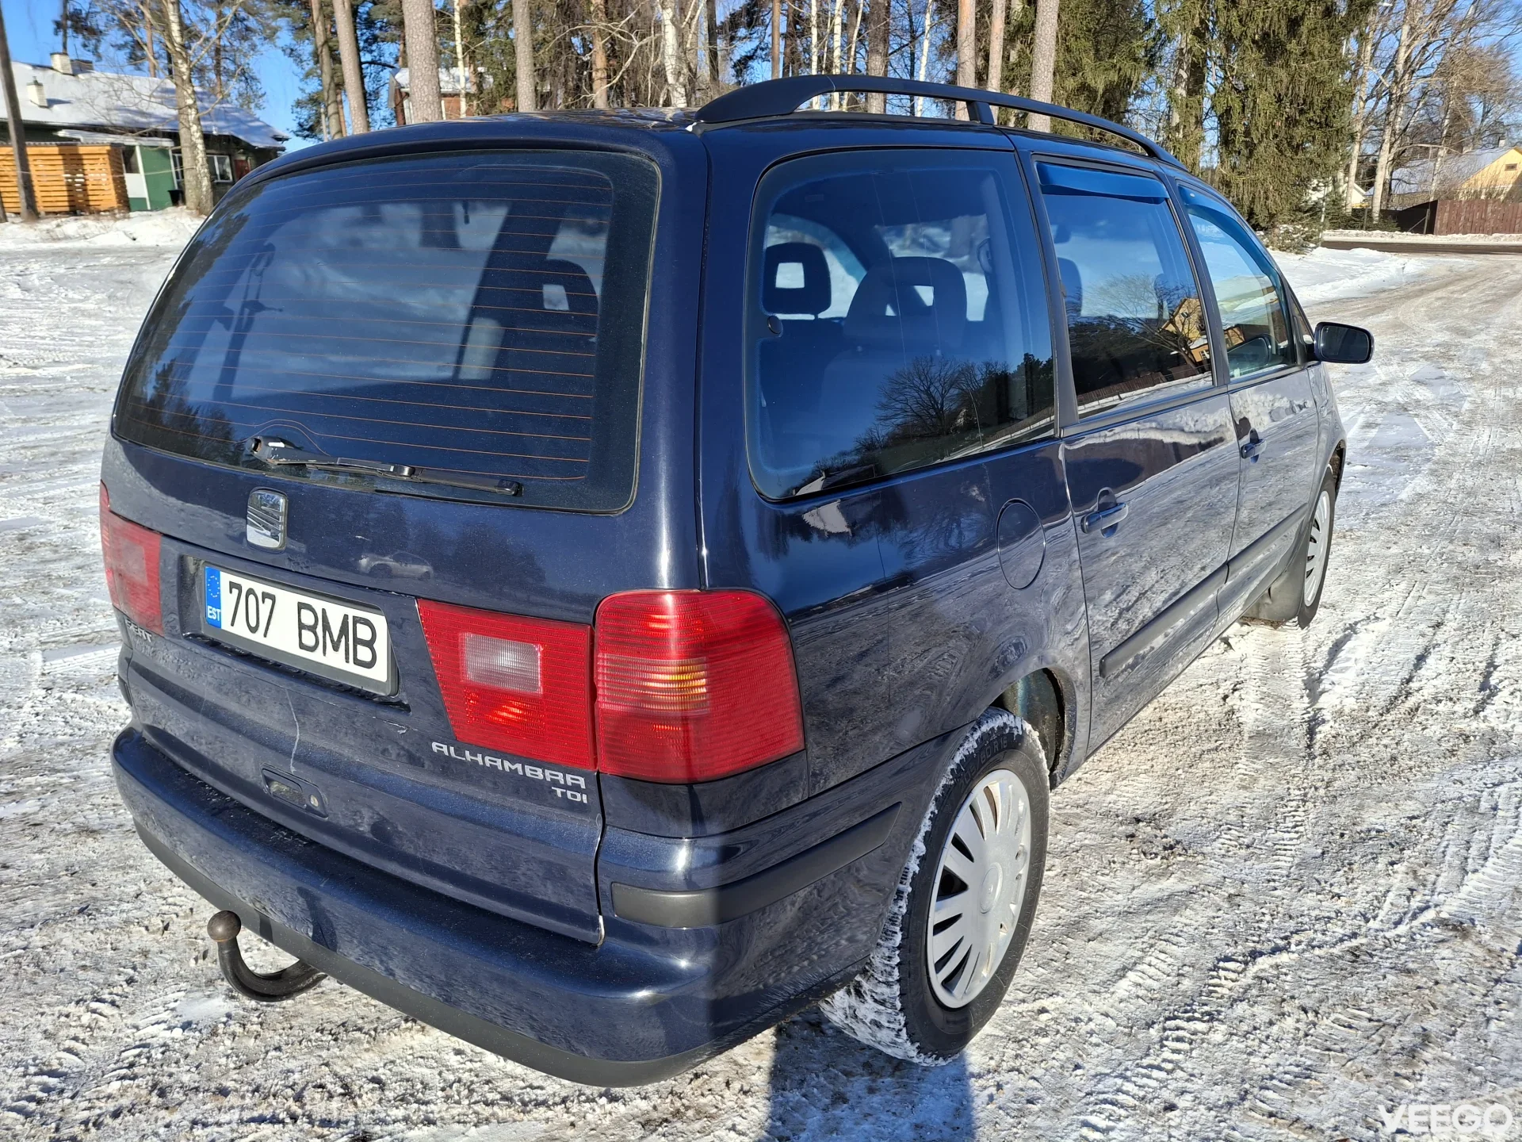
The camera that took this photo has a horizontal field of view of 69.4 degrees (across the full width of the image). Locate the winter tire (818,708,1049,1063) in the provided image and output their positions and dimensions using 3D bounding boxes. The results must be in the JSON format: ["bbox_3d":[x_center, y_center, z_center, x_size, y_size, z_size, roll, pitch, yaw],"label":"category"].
[{"bbox_3d":[0.325,0.560,2.051,0.210,0.635,0.635,10,19,36],"label":"winter tire"}]

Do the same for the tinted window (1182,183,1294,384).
[{"bbox_3d":[1.351,-0.816,3.099,0.050,0.505,0.840,-11,6,40],"label":"tinted window"}]

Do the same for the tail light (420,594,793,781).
[{"bbox_3d":[-0.209,0.120,1.450,0.510,0.262,0.210,10,19,36],"label":"tail light"}]

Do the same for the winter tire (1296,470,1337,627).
[{"bbox_3d":[2.030,-0.093,4.227,0.210,0.635,0.635,10,19,36],"label":"winter tire"}]

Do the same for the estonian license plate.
[{"bbox_3d":[-0.754,0.082,1.756,0.525,0.115,0.020,10,12,36],"label":"estonian license plate"}]

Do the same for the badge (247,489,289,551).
[{"bbox_3d":[-0.765,-0.081,1.703,0.085,0.094,0.015,10,12,36],"label":"badge"}]

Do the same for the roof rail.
[{"bbox_3d":[0.547,-0.919,2.276,0.075,0.135,2.120,10,19,36],"label":"roof rail"}]

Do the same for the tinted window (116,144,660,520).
[{"bbox_3d":[-0.677,-0.388,1.753,1.390,0.520,0.090,10,-8,36],"label":"tinted window"}]

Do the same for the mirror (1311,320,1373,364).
[{"bbox_3d":[1.824,-0.715,3.431,0.180,0.130,0.105,10,19,36],"label":"mirror"}]

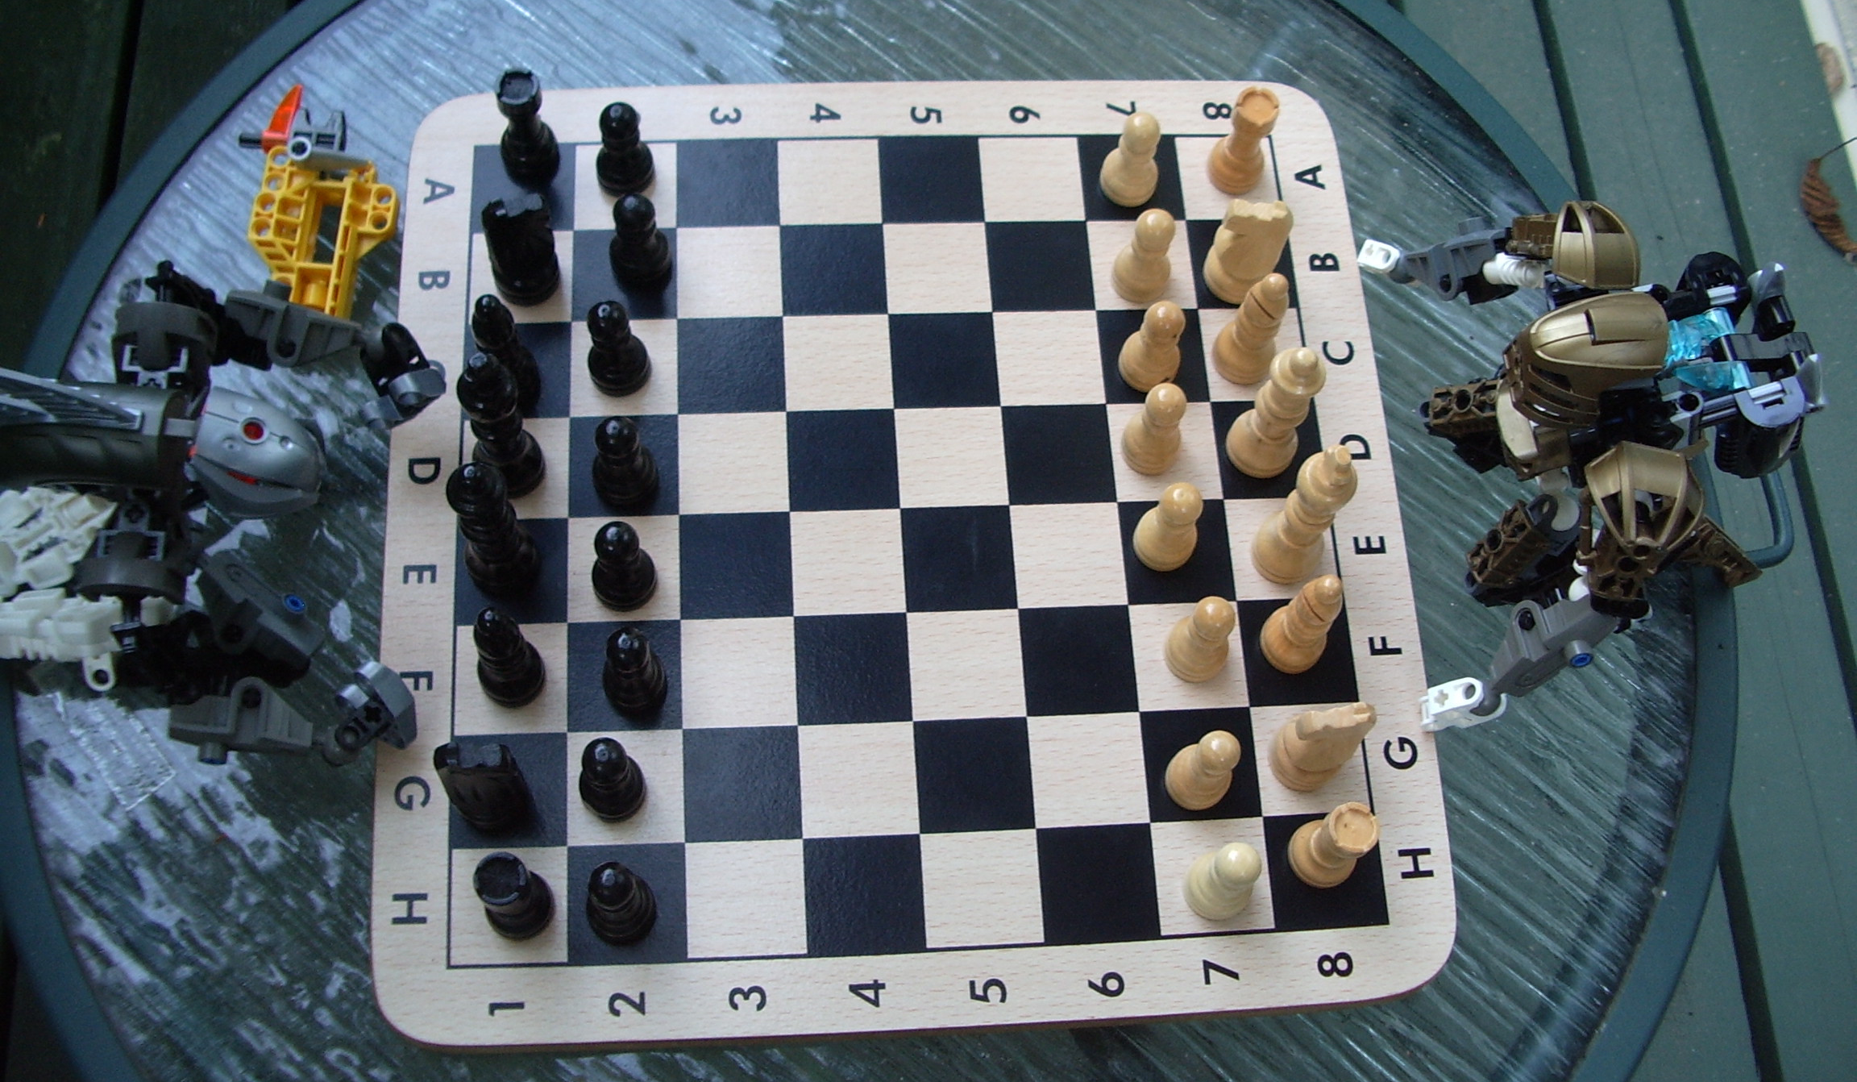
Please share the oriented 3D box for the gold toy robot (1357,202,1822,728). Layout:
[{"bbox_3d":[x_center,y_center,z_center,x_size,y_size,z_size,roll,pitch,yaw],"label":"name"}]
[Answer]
[{"bbox_3d":[0.181,-0.033,0.505,0.115,0.096,0.145,-6,69,-6],"label":"gold toy robot"}]

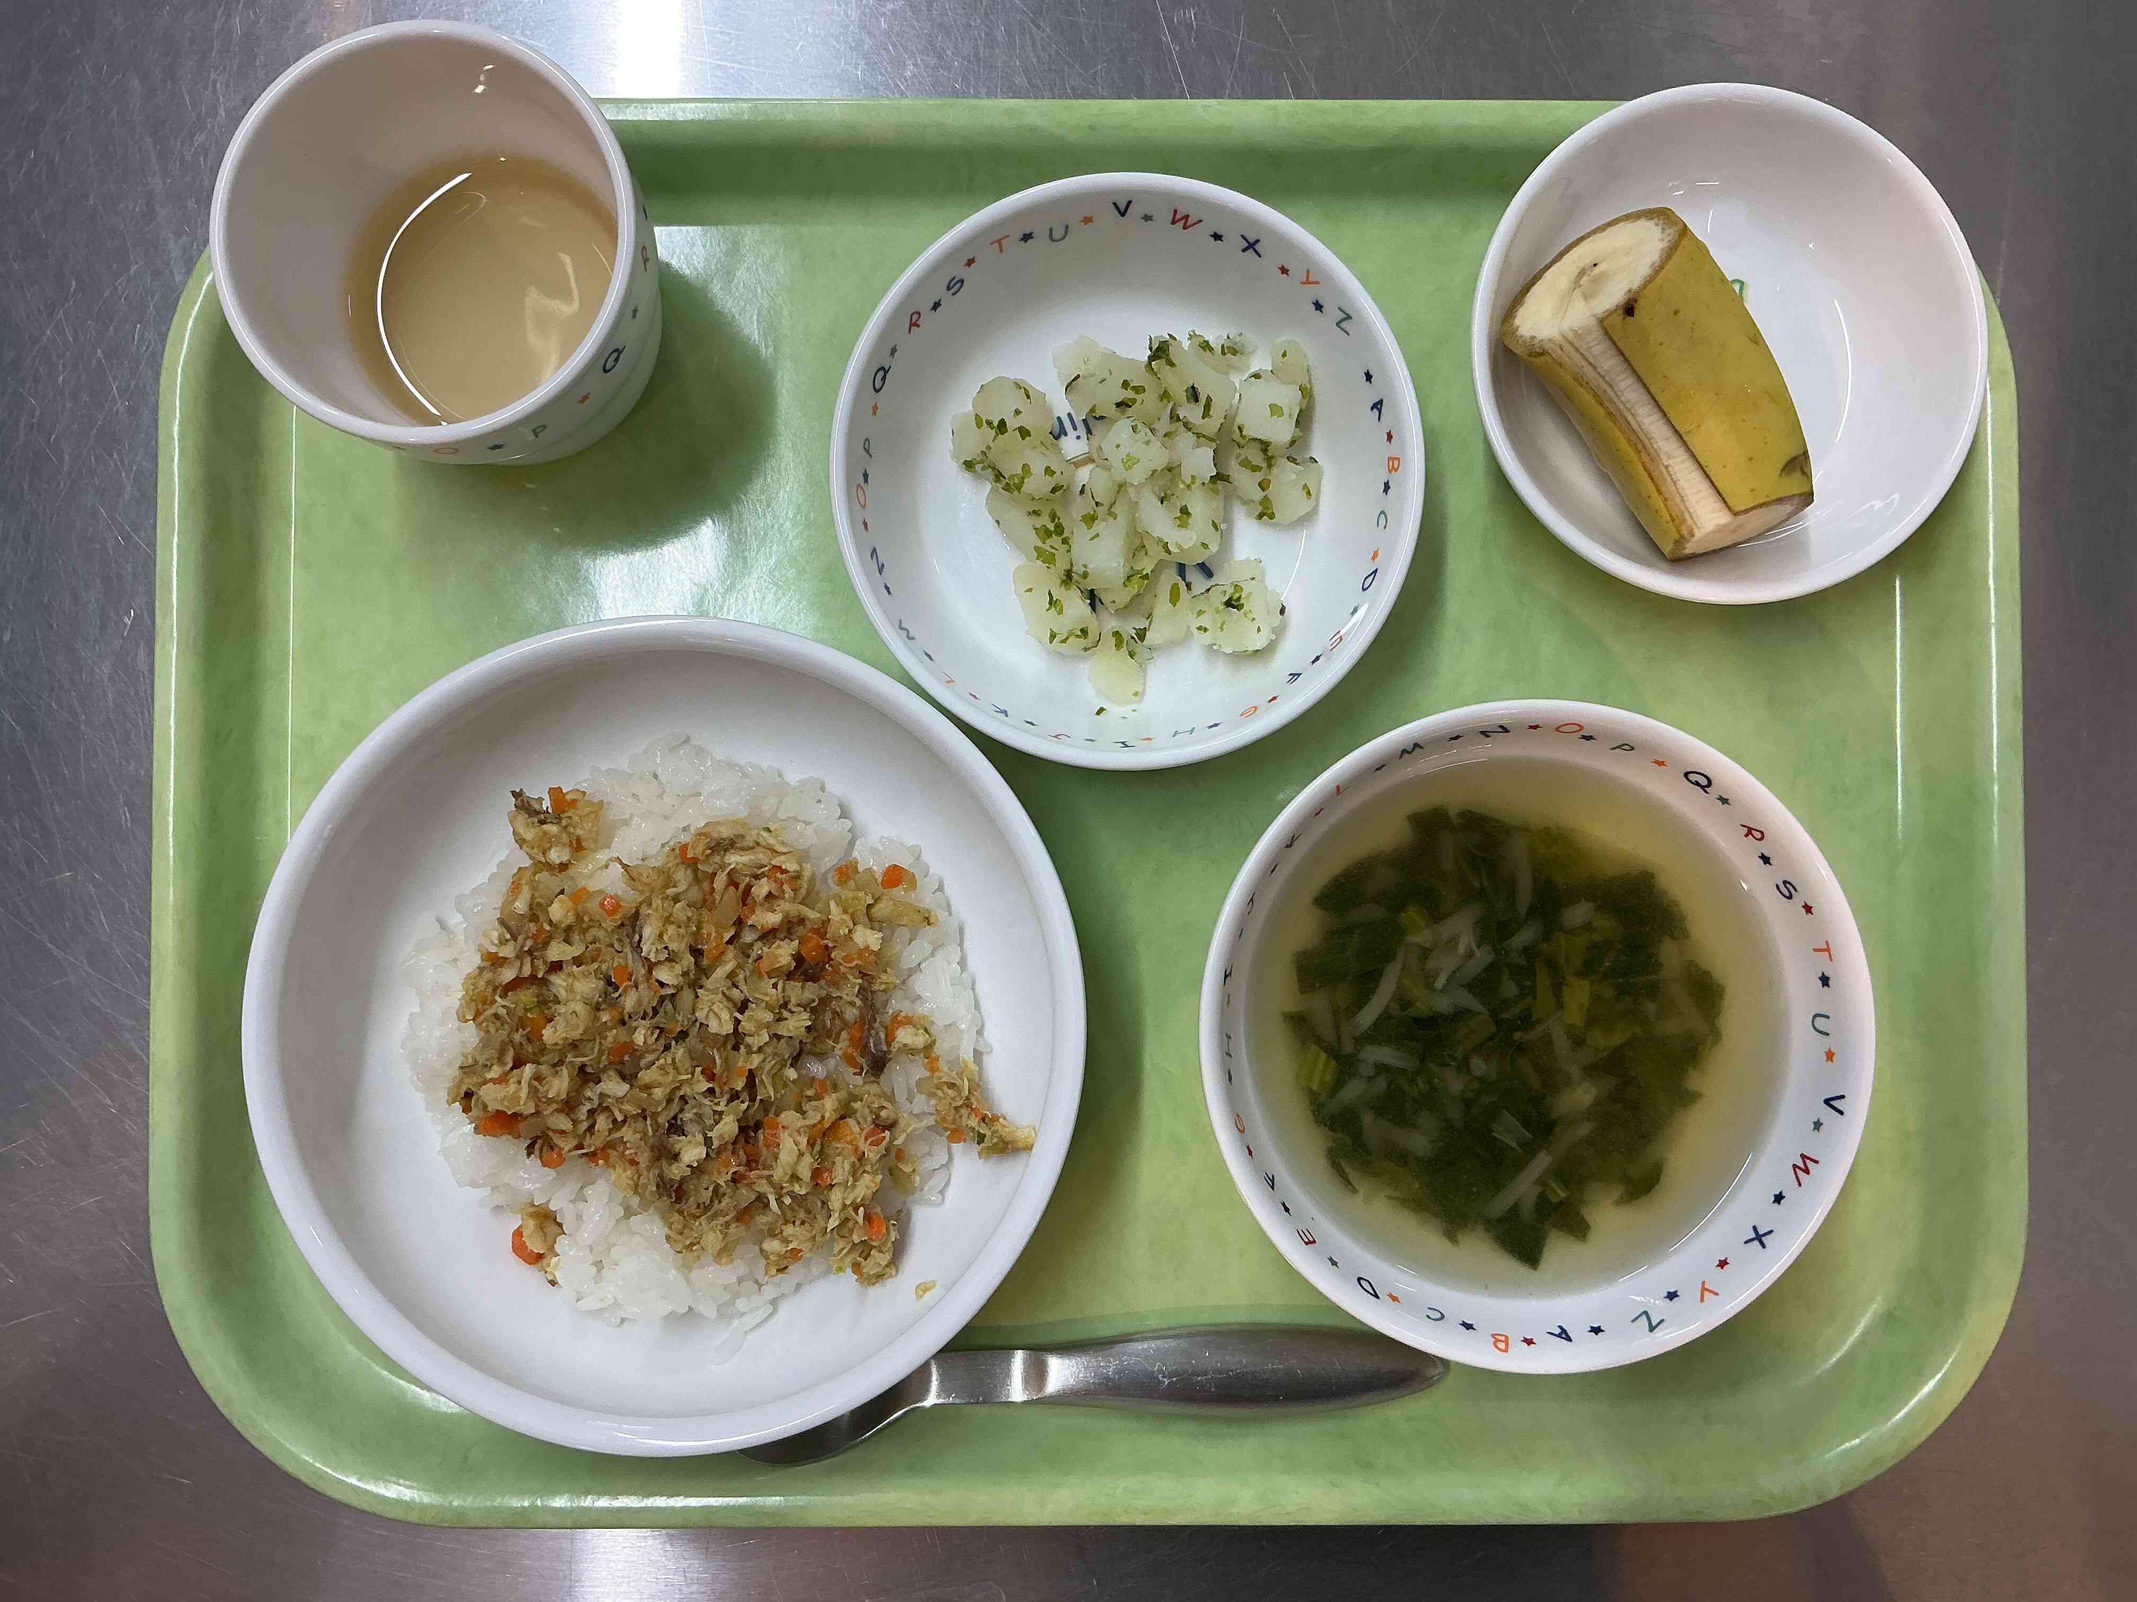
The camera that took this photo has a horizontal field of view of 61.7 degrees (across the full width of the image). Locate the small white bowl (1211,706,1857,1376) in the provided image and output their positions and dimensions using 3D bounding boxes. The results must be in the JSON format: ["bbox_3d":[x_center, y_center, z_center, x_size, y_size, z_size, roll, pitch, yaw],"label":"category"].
[{"bbox_3d":[0.083,0.043,0.345,0.119,0.052,0.119,0,89,0],"label":"small white bowl"}]

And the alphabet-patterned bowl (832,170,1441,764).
[{"bbox_3d":[0.011,-0.062,0.354,0.112,0.036,0.112,0,89,0],"label":"alphabet-patterned bowl"}]

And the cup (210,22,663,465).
[{"bbox_3d":[-0.111,-0.097,0.340,0.073,0.064,0.073,0,89,0],"label":"cup"}]

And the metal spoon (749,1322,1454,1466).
[{"bbox_3d":[-0.001,0.116,0.359,0.156,0.020,0.033,-1,89,0],"label":"metal spoon"}]

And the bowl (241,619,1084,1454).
[{"bbox_3d":[-0.075,0.044,0.350,0.155,0.039,0.155,0,89,0],"label":"bowl"}]

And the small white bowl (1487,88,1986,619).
[{"bbox_3d":[0.125,-0.086,0.356,0.098,0.035,0.098,0,89,0],"label":"small white bowl"}]

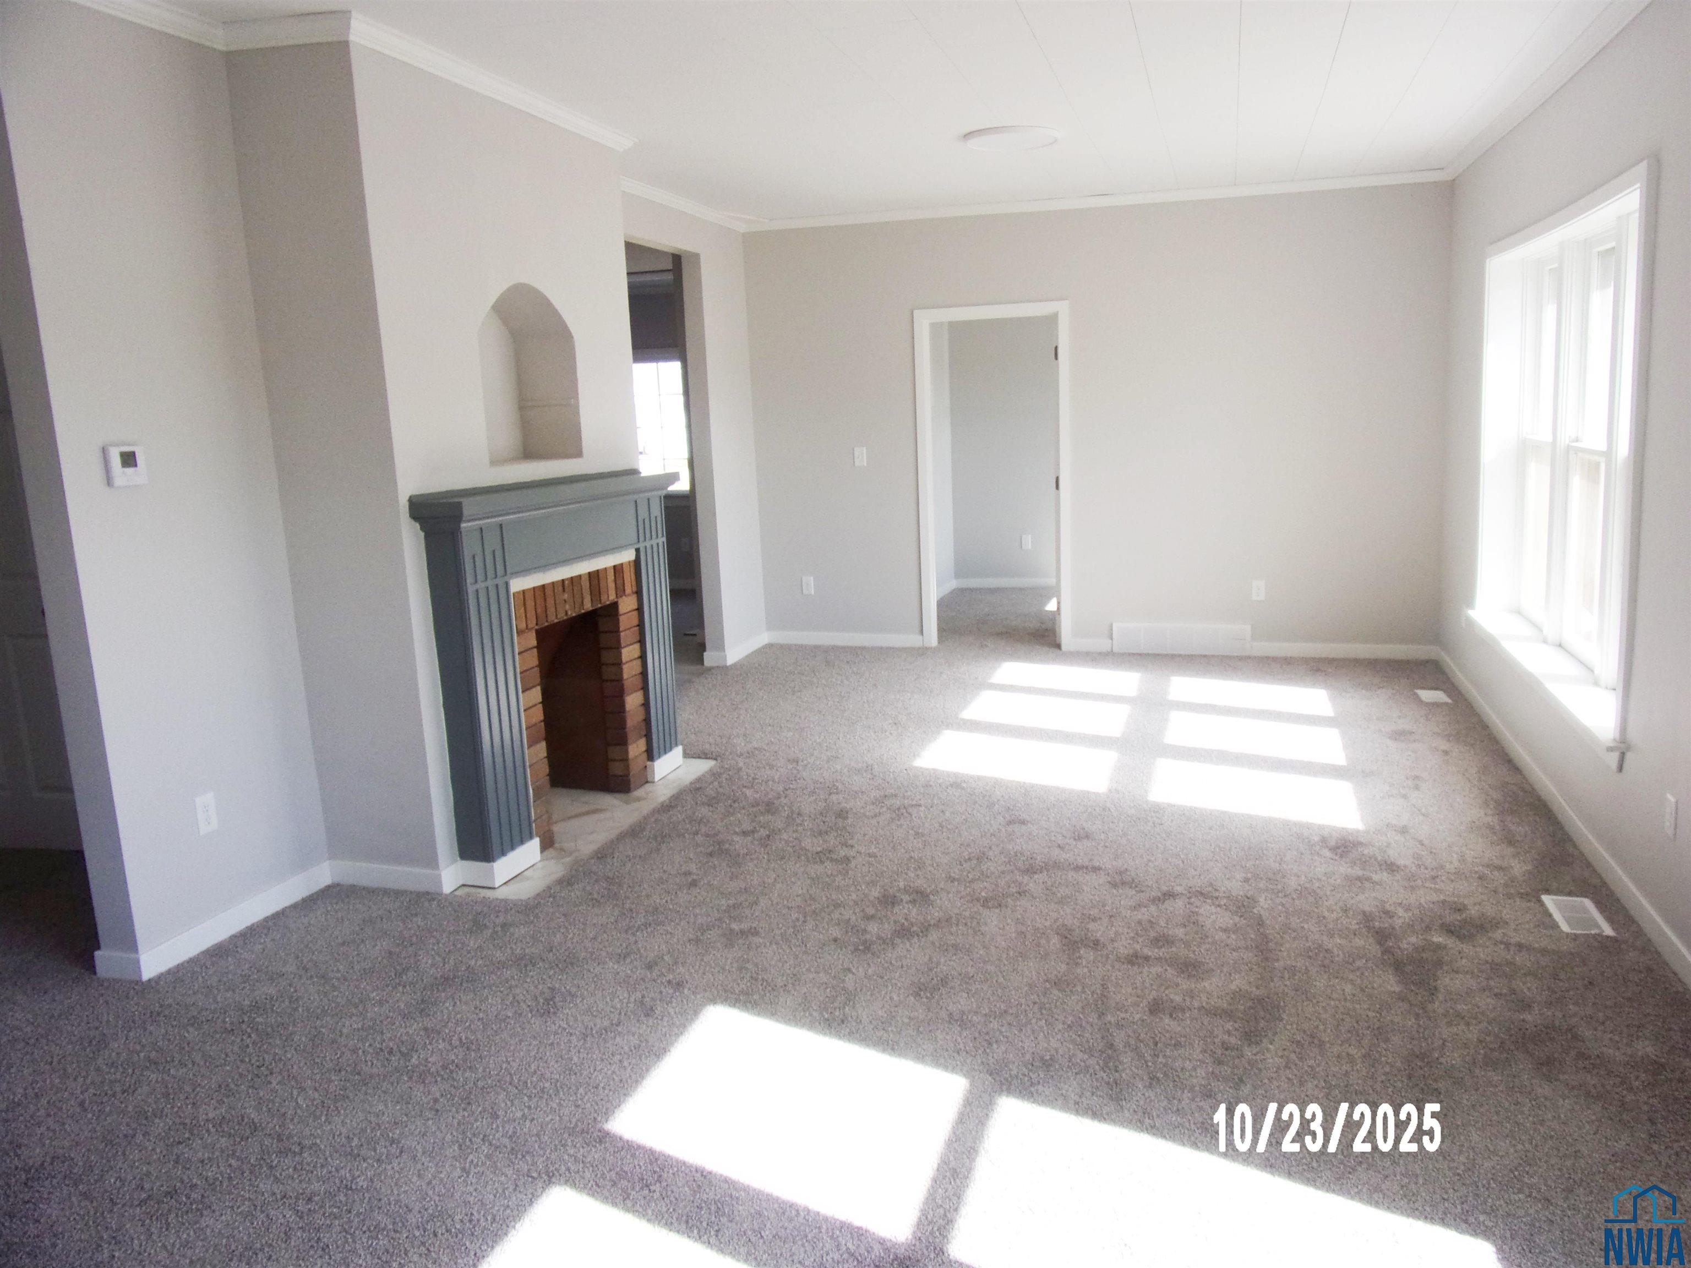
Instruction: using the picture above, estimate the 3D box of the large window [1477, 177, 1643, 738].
[{"bbox_3d":[2.683,-0.688,4.379,0.213,1.705,2.323,1,11,18],"label":"large window"}]

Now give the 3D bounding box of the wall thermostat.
[{"bbox_3d":[-1.957,-0.457,3.189,0.025,0.106,0.104,1,11,18],"label":"wall thermostat"}]

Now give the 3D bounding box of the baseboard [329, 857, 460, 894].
[{"bbox_3d":[-1.499,0.795,3.909,0.463,0.081,0.088,1,11,18],"label":"baseboard"}]

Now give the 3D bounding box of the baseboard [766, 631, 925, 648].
[{"bbox_3d":[-0.007,0.035,7.679,1.085,0.085,0.020,1,11,18],"label":"baseboard"}]

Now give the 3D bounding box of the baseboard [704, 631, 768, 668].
[{"bbox_3d":[-0.693,0.091,7.537,0.150,0.084,0.691,1,11,18],"label":"baseboard"}]

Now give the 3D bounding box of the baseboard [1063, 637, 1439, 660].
[{"bbox_3d":[2.354,0.087,6.891,2.036,0.084,0.020,1,11,18],"label":"baseboard"}]

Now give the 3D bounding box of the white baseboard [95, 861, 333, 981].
[{"bbox_3d":[-1.927,0.867,3.634,0.176,0.081,0.738,1,11,18],"label":"white baseboard"}]

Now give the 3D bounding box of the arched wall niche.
[{"bbox_3d":[-1.270,-0.947,4.310,0.276,0.636,0.620,1,11,18],"label":"arched wall niche"}]

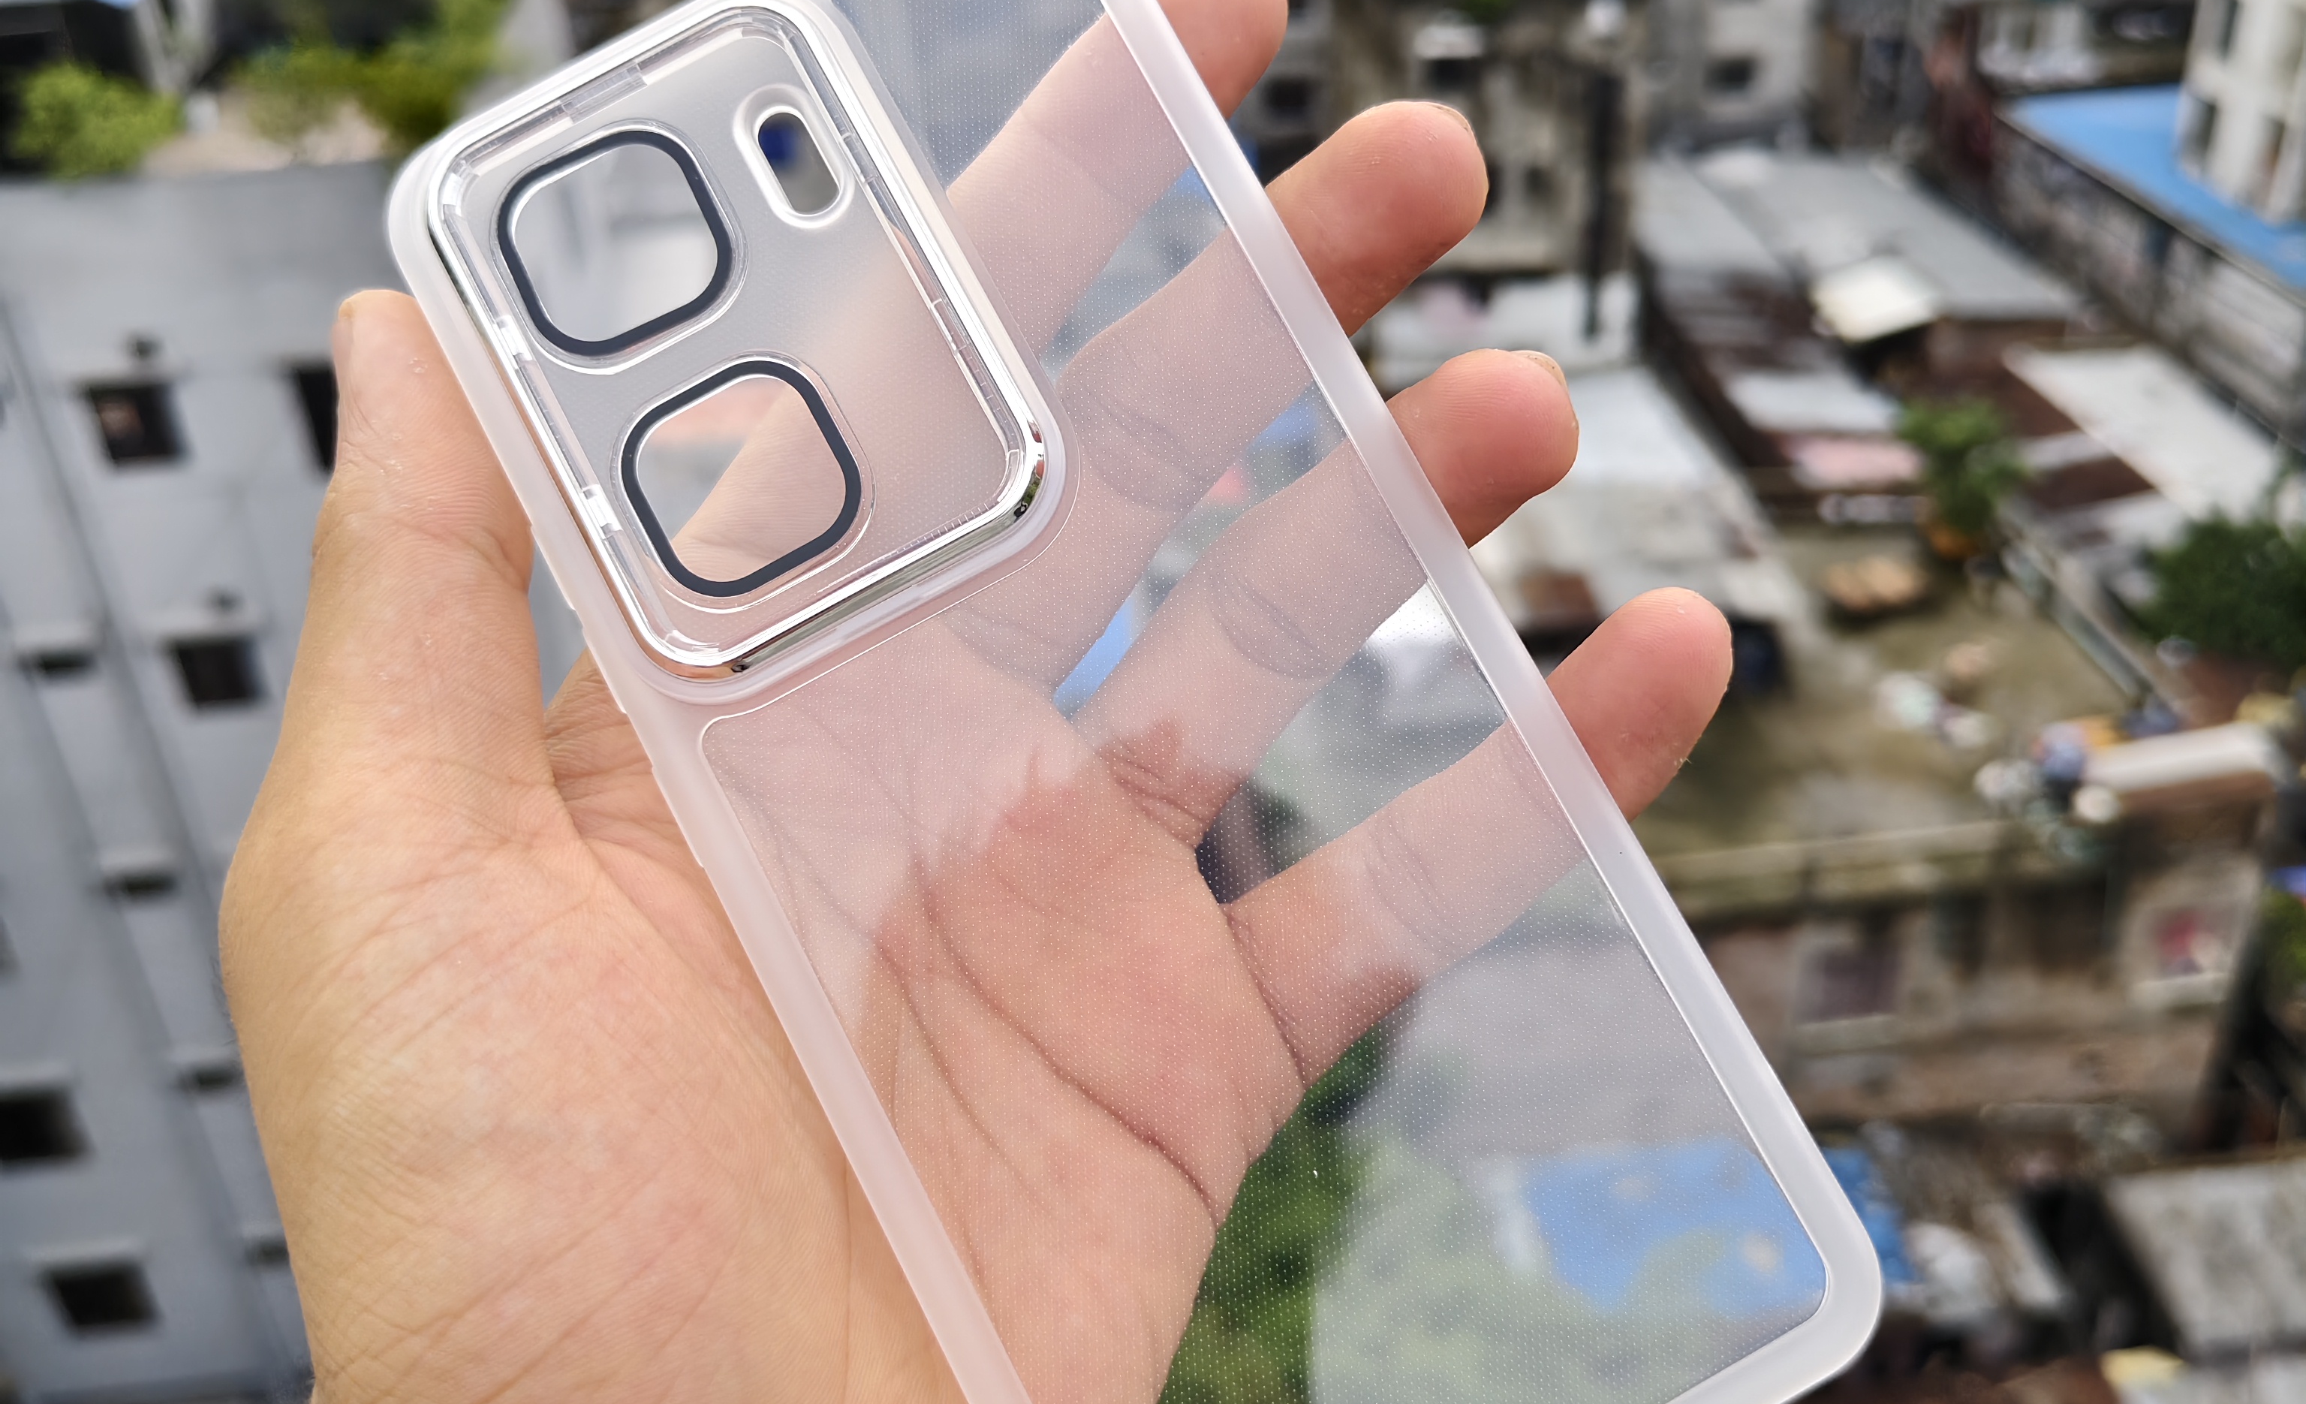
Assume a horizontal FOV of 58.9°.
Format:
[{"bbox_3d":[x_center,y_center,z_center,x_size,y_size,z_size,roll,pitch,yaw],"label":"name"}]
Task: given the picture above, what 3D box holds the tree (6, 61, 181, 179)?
[{"bbox_3d":[-11.001,-6.001,21.223,1.600,1.300,1.600,-4,30,0],"label":"tree"}]

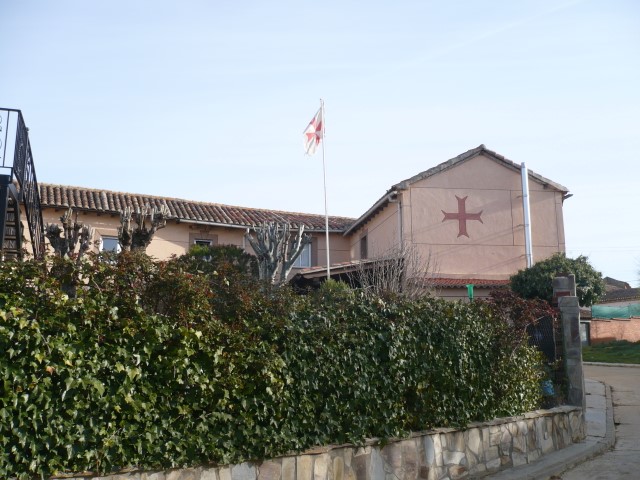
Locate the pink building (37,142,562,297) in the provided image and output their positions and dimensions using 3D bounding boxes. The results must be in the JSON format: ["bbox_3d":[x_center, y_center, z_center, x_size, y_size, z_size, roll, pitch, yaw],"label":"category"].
[{"bbox_3d":[-1.900,1.331,24.314,18.200,7.500,13.000,2,-10,-14],"label":"pink building"}]

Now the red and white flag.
[{"bbox_3d":[-0.191,-2.767,16.500,0.520,1.150,0.220,0,-9,0],"label":"red and white flag"}]

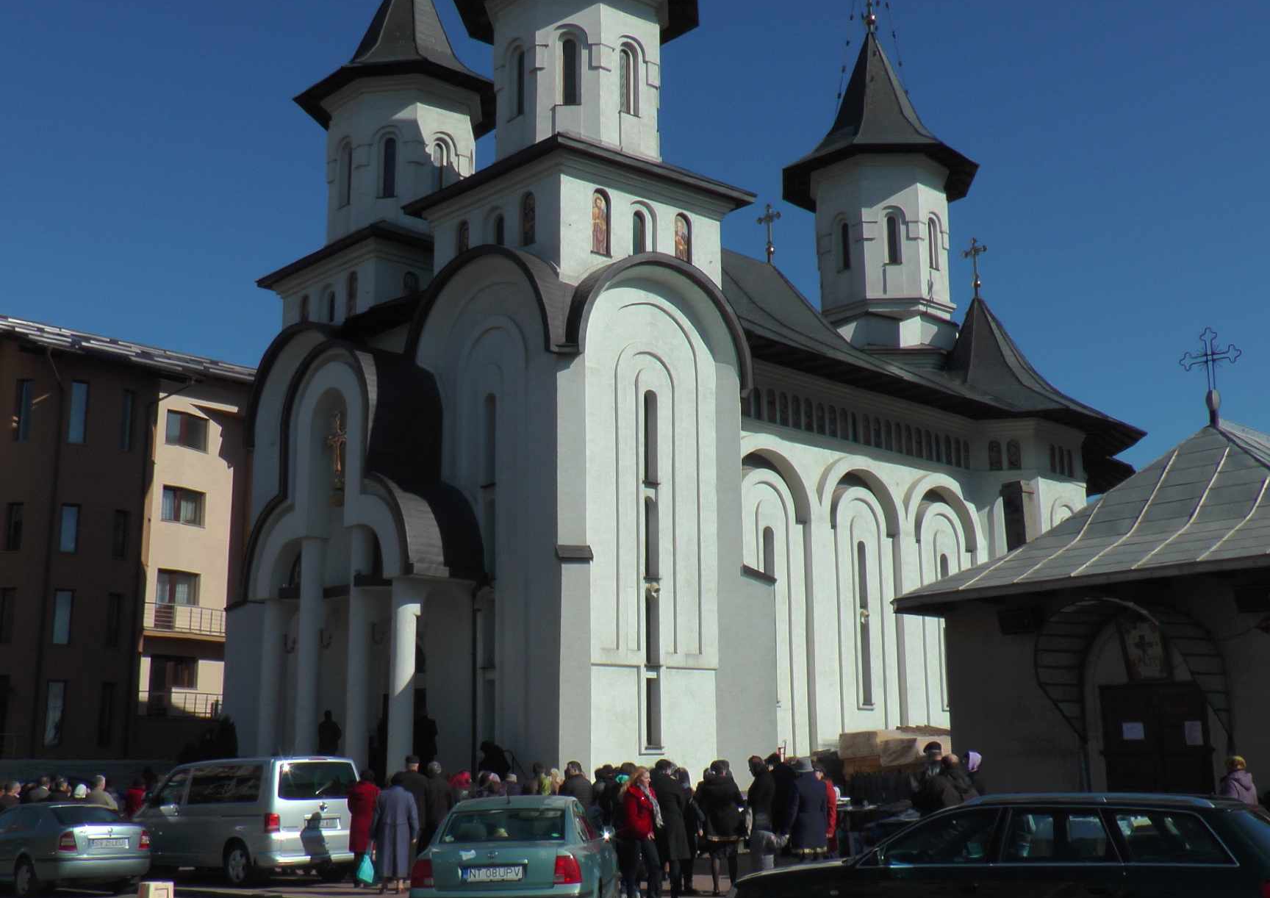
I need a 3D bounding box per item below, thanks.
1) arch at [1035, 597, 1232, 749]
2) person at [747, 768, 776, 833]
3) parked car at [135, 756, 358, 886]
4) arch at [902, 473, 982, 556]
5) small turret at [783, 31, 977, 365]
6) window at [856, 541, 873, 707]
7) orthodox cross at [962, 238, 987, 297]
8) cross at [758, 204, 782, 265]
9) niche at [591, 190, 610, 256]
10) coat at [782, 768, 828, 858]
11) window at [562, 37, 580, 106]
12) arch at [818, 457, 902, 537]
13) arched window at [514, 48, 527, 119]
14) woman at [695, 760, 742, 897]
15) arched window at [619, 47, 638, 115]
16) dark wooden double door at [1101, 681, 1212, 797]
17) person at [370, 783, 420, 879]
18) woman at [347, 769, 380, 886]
[{"bbox_3d":[5.856,2.627,16.111,0.850,1.712,1.948,9,-15,-36],"label":"arch"},{"bbox_3d":[1.658,4.924,17.758,0.360,1.757,0.500,-4,-13,14],"label":"person"},{"bbox_3d":[-6.717,6.270,23.099,4.900,1.970,1.920,-12,-17,42],"label":"parked car"},{"bbox_3d":[9.444,2.067,42.604,0.500,2.420,4.450,-11,-16,41],"label":"arch"},{"bbox_3d":[8.985,-9.046,49.598,6.900,13.500,6.900,9,-15,-37],"label":"small turret"},{"bbox_3d":[6.599,4.993,39.011,0.250,4.790,0.463,-11,-16,41],"label":"window"},{"bbox_3d":[12.774,-6.858,51.105,0.960,2.200,0.200,-11,-16,41],"label":"orthodox cross"},{"bbox_3d":[4.775,-7.606,48.038,1.000,2.200,0.200,-11,-16,41],"label":"cross"},{"bbox_3d":[-0.924,-5.604,33.792,0.200,1.630,0.630,-11,-16,39],"label":"niche"},{"bbox_3d":[2.266,4.820,17.984,0.580,1.106,0.420,-2,-12,6],"label":"coat"},{"bbox_3d":[-1.689,-9.878,35.548,0.500,1.920,0.220,0,-12,-1],"label":"window"},{"bbox_3d":[6.177,1.339,37.887,3.050,2.100,0.450,9,-15,-37],"label":"arch"},{"bbox_3d":[-2.941,-9.368,34.816,0.200,1.811,0.520,9,-15,-37],"label":"arched window"},{"bbox_3d":[1.081,4.873,17.463,0.600,1.675,0.420,-1,-12,3],"label":"woman"},{"bbox_3d":[-0.172,-9.798,36.113,0.220,1.920,0.580,-11,-16,41],"label":"arched window"},{"bbox_3d":[6.267,3.866,16.274,0.150,2.100,1.477,9,-15,-36],"label":"dark wooden double door"},{"bbox_3d":[-3.323,5.288,18.710,0.600,1.615,0.420,-1,-12,3],"label":"person"},{"bbox_3d":[-3.829,5.304,19.015,0.470,1.600,0.330,-2,-12,7],"label":"woman"}]

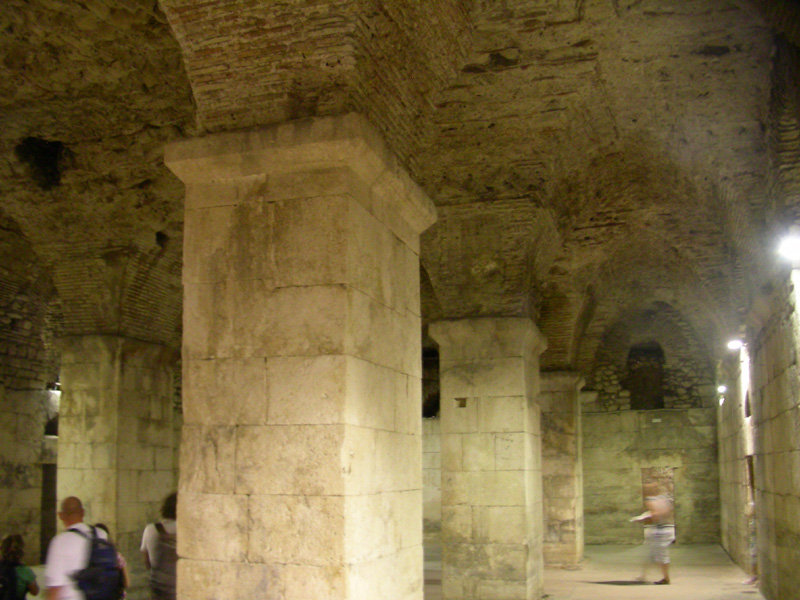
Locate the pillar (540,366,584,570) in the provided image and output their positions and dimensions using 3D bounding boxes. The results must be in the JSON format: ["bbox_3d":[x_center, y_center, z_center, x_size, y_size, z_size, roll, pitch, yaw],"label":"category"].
[{"bbox_3d":[3.404,3.689,19.492,1.250,4.010,1.900,-3,-11,16],"label":"pillar"}]

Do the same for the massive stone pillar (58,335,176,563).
[{"bbox_3d":[-4.650,2.735,14.540,1.210,4.010,1.800,-3,-11,16],"label":"massive stone pillar"}]

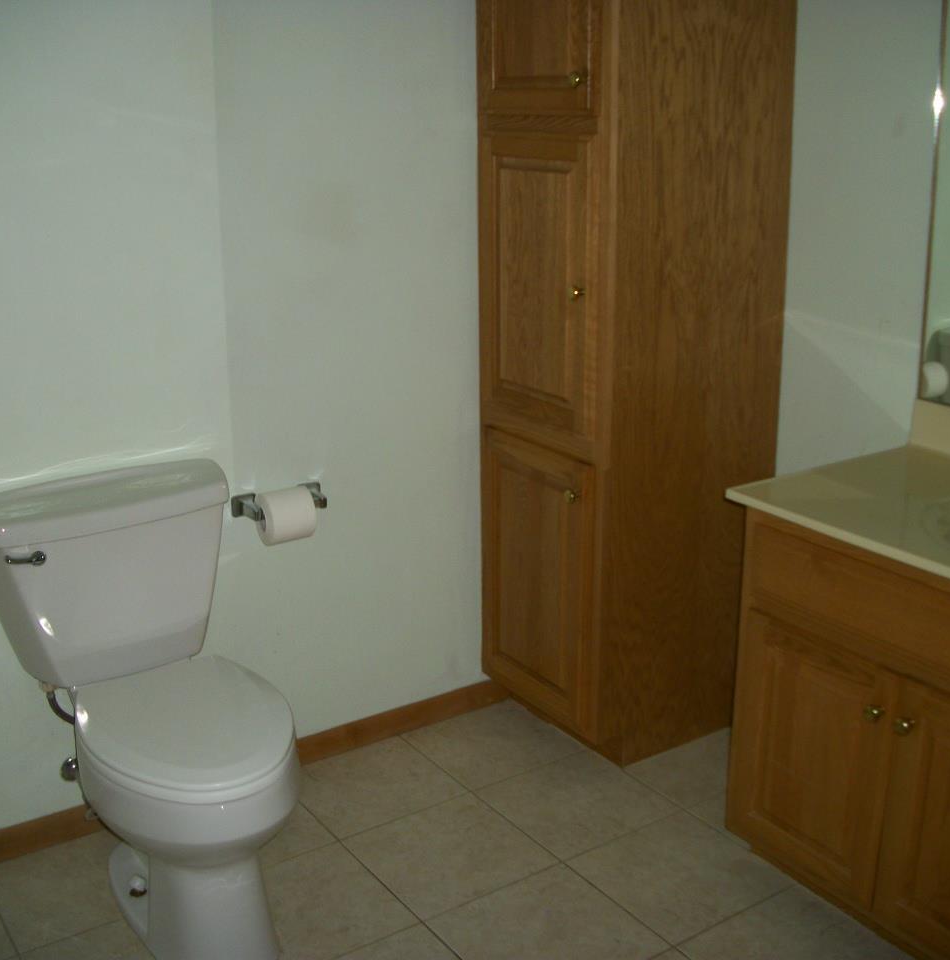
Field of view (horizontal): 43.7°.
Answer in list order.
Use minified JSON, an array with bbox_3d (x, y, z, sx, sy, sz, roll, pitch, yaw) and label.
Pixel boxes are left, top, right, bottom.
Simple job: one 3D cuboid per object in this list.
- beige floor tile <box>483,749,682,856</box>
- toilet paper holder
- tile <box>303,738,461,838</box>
[{"bbox_3d":[0.226,0.726,2.657,0.330,0.010,0.330,-11,19,-32],"label":"beige floor tile"},{"bbox_3d":[-0.417,0.051,2.591,0.212,0.050,0.075,-11,19,-32],"label":"toilet paper holder"},{"bbox_3d":[-0.234,0.706,2.743,0.330,0.010,0.325,-11,19,-32],"label":"tile"}]

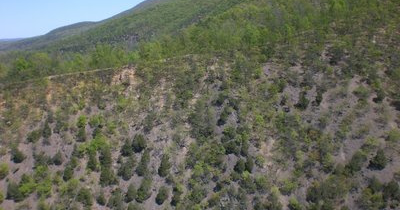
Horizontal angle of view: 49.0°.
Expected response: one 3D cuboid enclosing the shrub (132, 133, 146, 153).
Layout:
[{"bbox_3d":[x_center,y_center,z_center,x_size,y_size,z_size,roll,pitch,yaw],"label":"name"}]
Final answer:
[{"bbox_3d":[-12.840,8.170,93.200,2.820,4.080,2.740,0,9,0],"label":"shrub"}]

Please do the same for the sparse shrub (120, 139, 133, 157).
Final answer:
[{"bbox_3d":[-15.440,8.930,92.270,2.400,4.030,2.320,0,9,0],"label":"sparse shrub"}]

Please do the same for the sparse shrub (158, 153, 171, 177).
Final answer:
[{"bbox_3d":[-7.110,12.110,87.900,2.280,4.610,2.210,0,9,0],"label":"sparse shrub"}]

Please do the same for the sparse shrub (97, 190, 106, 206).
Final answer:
[{"bbox_3d":[-18.490,17.360,82.430,1.780,2.880,1.730,0,9,0],"label":"sparse shrub"}]

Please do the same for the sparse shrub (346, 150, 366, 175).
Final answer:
[{"bbox_3d":[31.630,11.420,88.740,3.840,4.660,3.720,0,9,0],"label":"sparse shrub"}]

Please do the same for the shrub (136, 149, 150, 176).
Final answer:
[{"bbox_3d":[-11.360,11.560,88.320,2.680,5.020,2.590,0,9,0],"label":"shrub"}]

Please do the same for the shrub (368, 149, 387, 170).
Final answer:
[{"bbox_3d":[36.220,11.120,89.600,3.490,3.920,3.380,0,9,0],"label":"shrub"}]

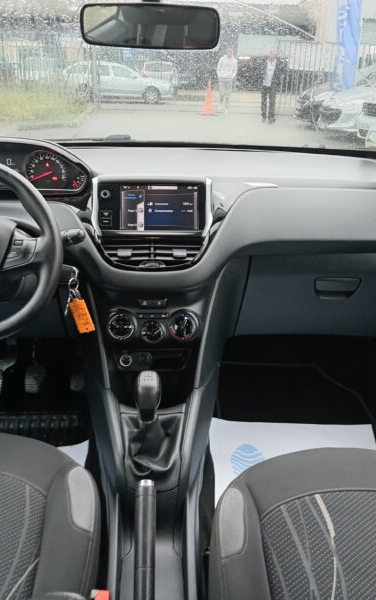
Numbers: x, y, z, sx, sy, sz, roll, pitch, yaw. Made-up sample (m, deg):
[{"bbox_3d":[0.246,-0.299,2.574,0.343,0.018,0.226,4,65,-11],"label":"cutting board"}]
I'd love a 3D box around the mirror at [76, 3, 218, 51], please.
[{"bbox_3d":[-0.062,-0.471,0.996,0.240,0.065,0.040,5,26,8],"label":"mirror"}]

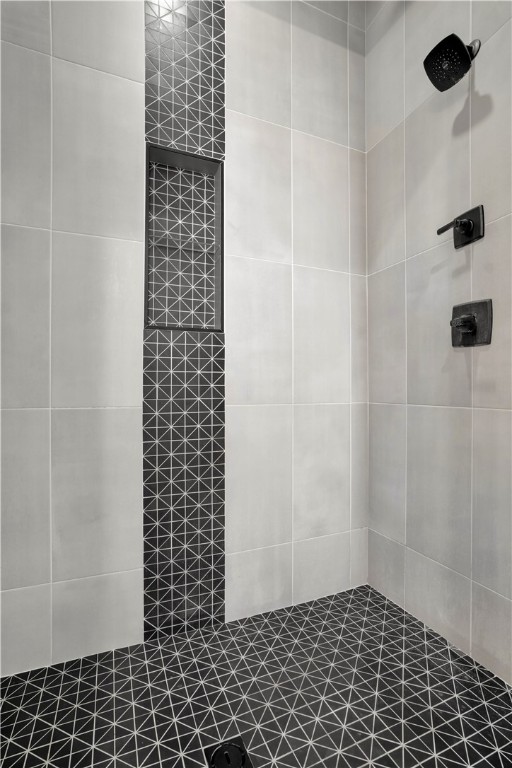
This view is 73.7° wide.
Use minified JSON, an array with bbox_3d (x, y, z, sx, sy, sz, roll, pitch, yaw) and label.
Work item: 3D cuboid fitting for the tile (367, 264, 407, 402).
[{"bbox_3d":[0.606,-0.220,1.580,0.012,0.610,0.236,0,0,-22],"label":"tile"}]

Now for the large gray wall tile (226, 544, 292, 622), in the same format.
[{"bbox_3d":[0.018,0.833,1.456,0.301,0.275,0.010,0,0,-21],"label":"large gray wall tile"}]

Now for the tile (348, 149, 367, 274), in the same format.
[{"bbox_3d":[0.493,-0.825,1.649,0.100,0.605,0.010,0,0,-21],"label":"tile"}]

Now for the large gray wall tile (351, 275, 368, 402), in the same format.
[{"bbox_3d":[0.503,-0.218,1.670,0.103,0.610,0.012,0,0,-22],"label":"large gray wall tile"}]

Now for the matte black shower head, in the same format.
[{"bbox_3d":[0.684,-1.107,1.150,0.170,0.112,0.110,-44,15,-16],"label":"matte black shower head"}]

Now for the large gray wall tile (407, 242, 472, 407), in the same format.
[{"bbox_3d":[0.696,-0.219,1.322,0.010,0.605,0.300,0,0,-23],"label":"large gray wall tile"}]

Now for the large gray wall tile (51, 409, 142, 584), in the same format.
[{"bbox_3d":[-0.567,0.387,1.235,0.303,0.610,0.012,0,0,-22],"label":"large gray wall tile"}]

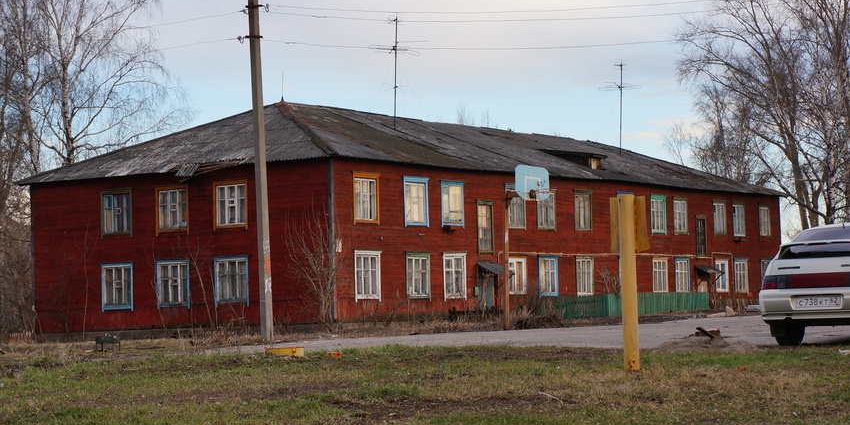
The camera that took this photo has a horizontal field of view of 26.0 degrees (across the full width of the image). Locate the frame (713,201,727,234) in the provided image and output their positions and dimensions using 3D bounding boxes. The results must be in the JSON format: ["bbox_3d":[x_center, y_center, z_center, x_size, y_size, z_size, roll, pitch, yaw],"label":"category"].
[{"bbox_3d":[14.399,0.293,89.859,0.150,1.680,1.420,-3,-3,33],"label":"frame"}]

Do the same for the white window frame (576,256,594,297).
[{"bbox_3d":[6.774,2.689,77.525,0.140,1.666,1.508,-4,-4,33],"label":"white window frame"}]

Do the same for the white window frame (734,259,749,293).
[{"bbox_3d":[15.792,3.193,91.705,0.150,1.680,1.420,-3,-3,33],"label":"white window frame"}]

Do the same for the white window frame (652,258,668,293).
[{"bbox_3d":[10.626,2.817,82.503,0.130,1.530,1.580,-4,-3,33],"label":"white window frame"}]

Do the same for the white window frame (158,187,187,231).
[{"bbox_3d":[-9.248,-0.110,67.447,1.300,1.580,0.150,-3,-3,33],"label":"white window frame"}]

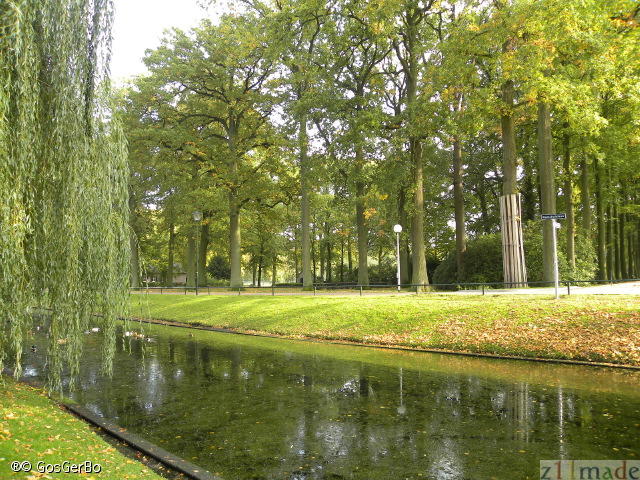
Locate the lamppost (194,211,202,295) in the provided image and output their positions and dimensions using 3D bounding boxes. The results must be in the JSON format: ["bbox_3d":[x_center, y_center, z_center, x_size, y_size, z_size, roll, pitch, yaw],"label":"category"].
[{"bbox_3d":[-6.850,0.730,27.100,0.460,4.730,0.460,0,-6,0],"label":"lamppost"}]

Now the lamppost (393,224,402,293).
[{"bbox_3d":[4.460,1.040,27.500,0.450,3.870,0.450,0,-6,0],"label":"lamppost"}]

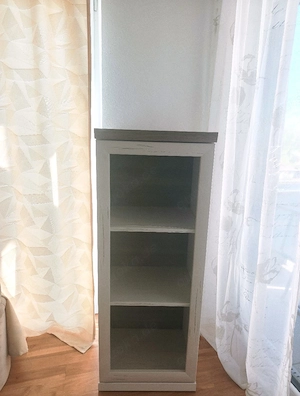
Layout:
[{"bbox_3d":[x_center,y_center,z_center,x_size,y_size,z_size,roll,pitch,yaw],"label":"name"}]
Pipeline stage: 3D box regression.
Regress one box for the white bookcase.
[{"bbox_3d":[0.004,0.298,1.352,0.479,1.227,0.402,1,13,-1],"label":"white bookcase"}]

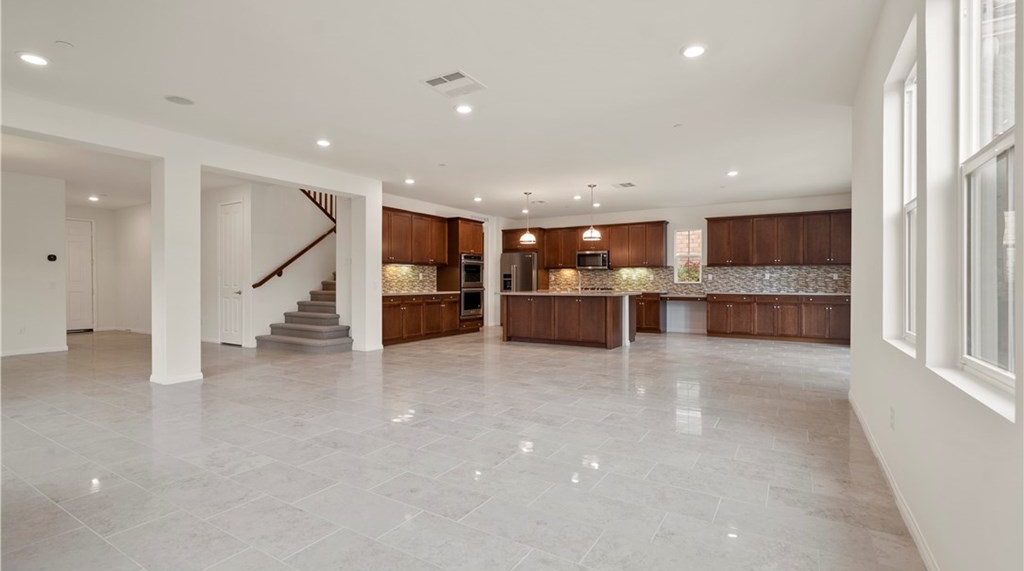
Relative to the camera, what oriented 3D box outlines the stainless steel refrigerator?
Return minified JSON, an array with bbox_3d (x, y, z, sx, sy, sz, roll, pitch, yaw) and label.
[{"bbox_3d":[0.310,0.125,11.283,0.908,1.800,0.760,0,0,32],"label":"stainless steel refrigerator"}]

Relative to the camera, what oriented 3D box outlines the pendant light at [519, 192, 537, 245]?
[{"bbox_3d":[0.297,-1.244,8.510,0.300,0.935,0.300,0,0,32],"label":"pendant light"}]

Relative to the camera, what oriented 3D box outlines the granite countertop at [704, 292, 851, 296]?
[{"bbox_3d":[4.959,0.153,8.494,2.397,0.040,0.641,0,0,32],"label":"granite countertop"}]

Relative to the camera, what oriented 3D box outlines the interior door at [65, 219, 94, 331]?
[{"bbox_3d":[-9.708,-0.169,9.937,0.050,2.440,0.860,0,0,32],"label":"interior door"}]

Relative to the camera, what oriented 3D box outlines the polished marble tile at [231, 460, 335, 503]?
[{"bbox_3d":[-1.287,1.107,2.570,0.606,0.012,0.302,0,0,31],"label":"polished marble tile"}]

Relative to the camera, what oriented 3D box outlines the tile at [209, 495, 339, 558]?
[{"bbox_3d":[-1.101,1.109,2.106,0.606,0.012,0.302,0,0,31],"label":"tile"}]

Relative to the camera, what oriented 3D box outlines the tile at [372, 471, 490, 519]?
[{"bbox_3d":[-0.433,1.105,2.397,0.606,0.012,0.302,0,0,31],"label":"tile"}]

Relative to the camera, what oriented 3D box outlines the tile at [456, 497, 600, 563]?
[{"bbox_3d":[0.081,1.088,2.047,0.600,0.012,0.293,0,0,32],"label":"tile"}]

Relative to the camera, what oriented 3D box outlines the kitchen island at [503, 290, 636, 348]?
[{"bbox_3d":[1.095,0.598,8.504,2.300,0.914,1.250,0,0,32],"label":"kitchen island"}]

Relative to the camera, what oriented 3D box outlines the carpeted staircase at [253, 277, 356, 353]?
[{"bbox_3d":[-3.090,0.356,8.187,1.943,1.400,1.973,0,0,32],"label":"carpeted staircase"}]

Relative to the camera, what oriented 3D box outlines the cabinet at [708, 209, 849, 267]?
[{"bbox_3d":[5.197,-0.884,8.935,2.510,0.993,0.355,0,0,32],"label":"cabinet"}]

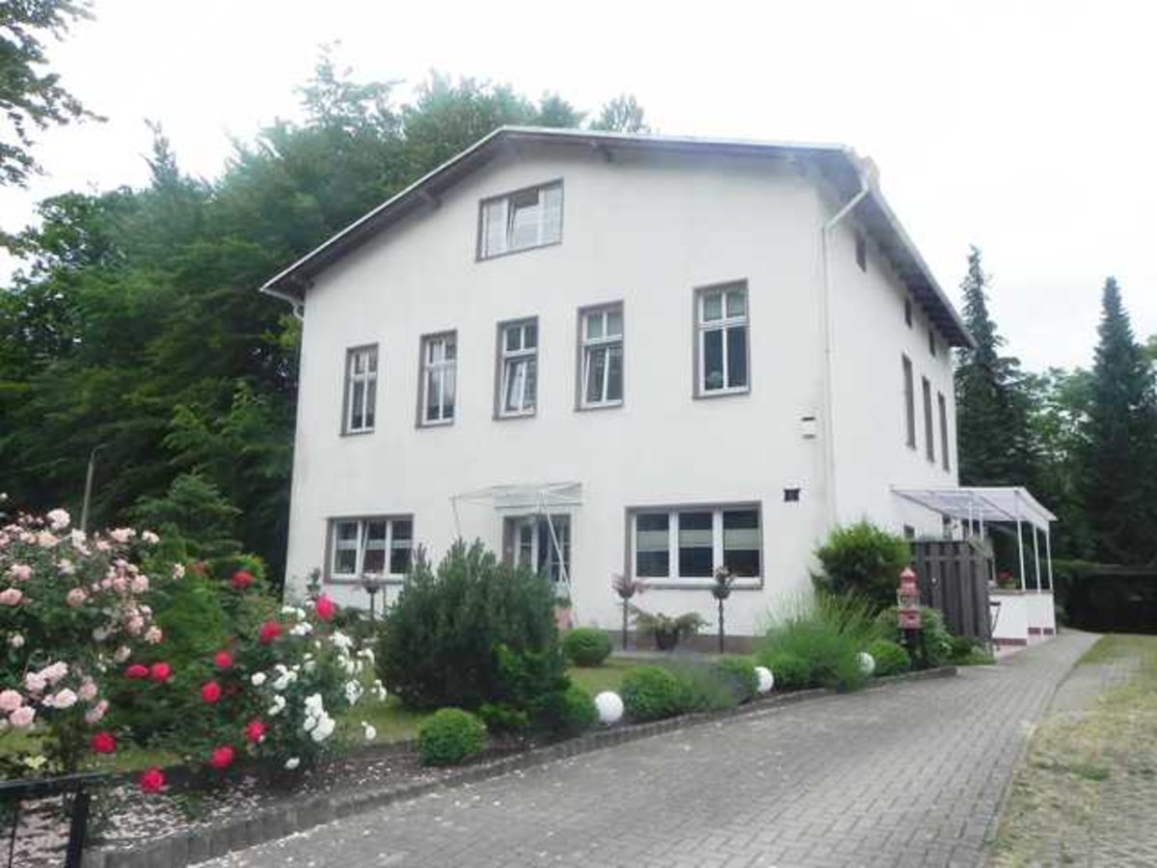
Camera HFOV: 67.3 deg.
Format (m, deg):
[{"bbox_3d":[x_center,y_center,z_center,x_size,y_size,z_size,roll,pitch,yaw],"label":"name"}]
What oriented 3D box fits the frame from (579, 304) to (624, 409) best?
[{"bbox_3d":[0.418,-1.344,15.260,0.920,1.868,0.130,-5,-12,29],"label":"frame"}]

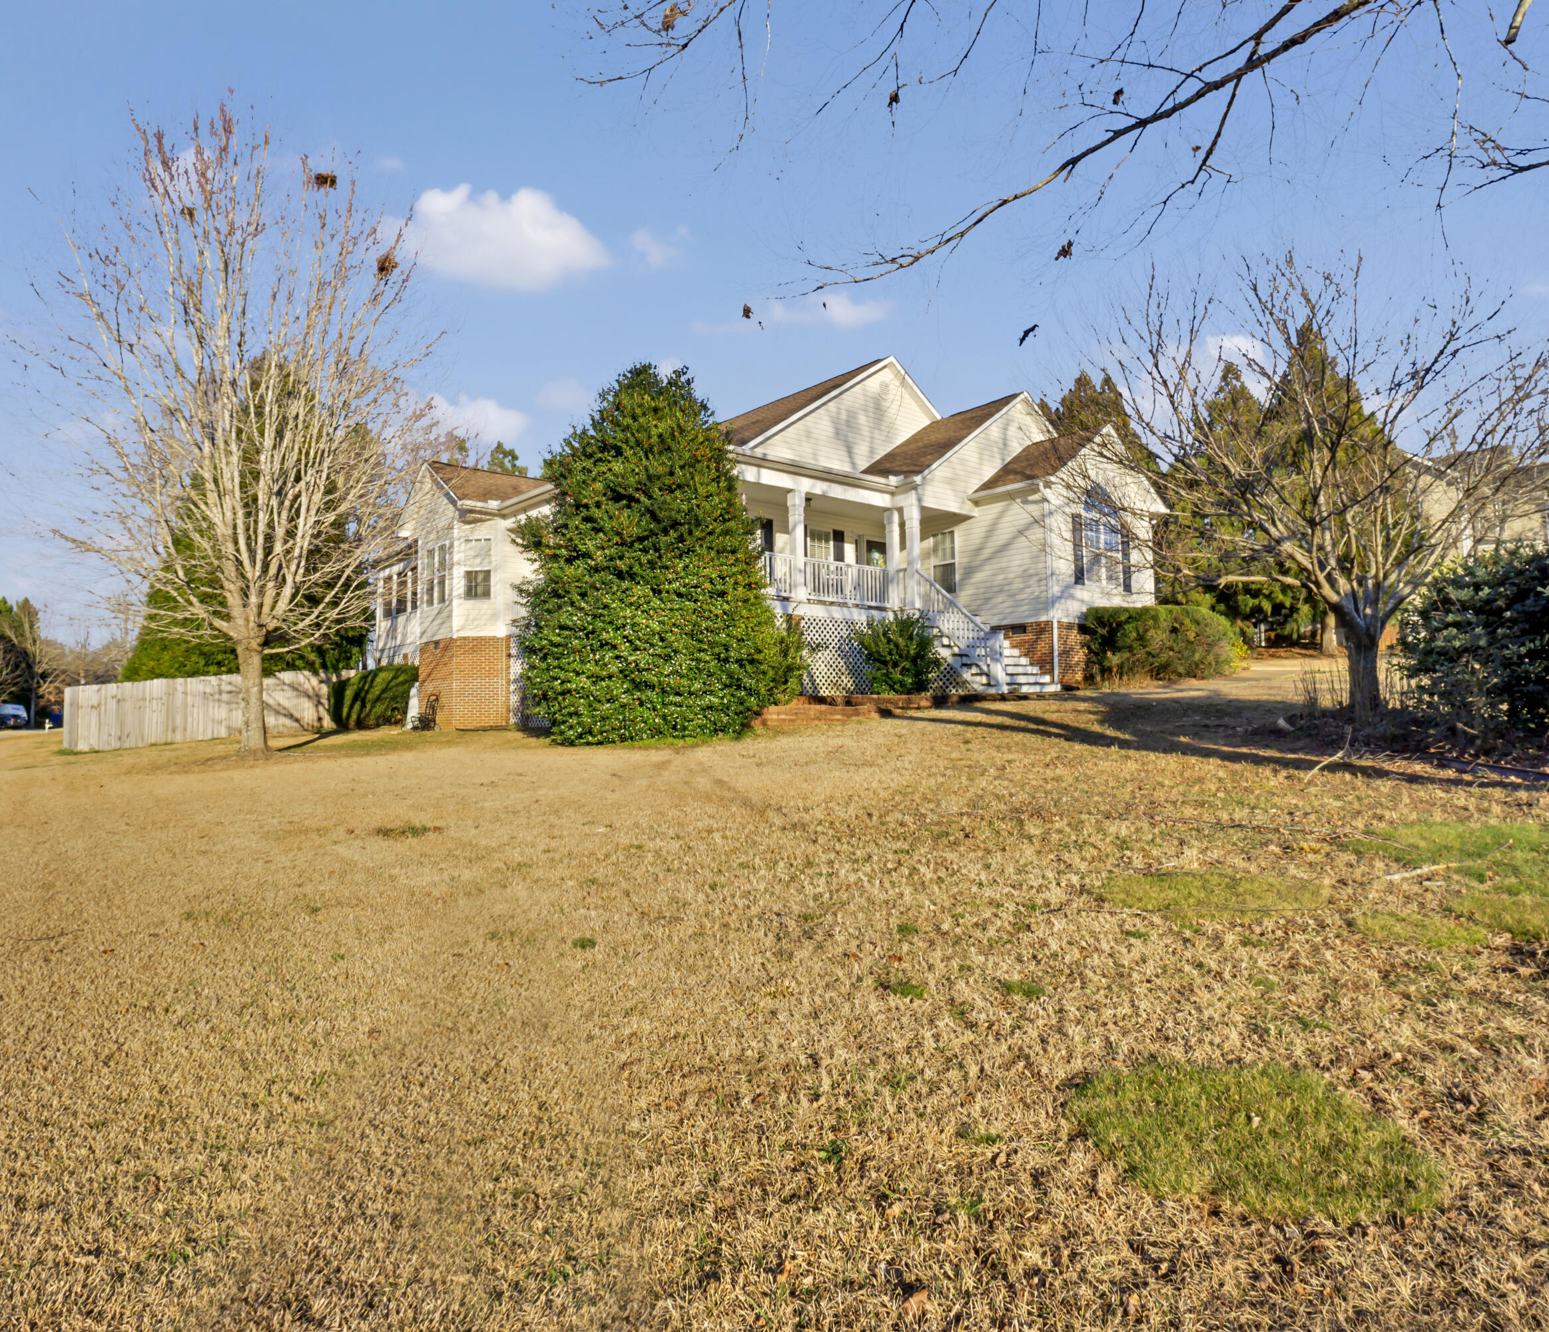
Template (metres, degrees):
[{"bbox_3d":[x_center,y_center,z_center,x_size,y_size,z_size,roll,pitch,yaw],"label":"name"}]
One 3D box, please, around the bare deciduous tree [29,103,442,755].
[{"bbox_3d":[-11.468,-4.970,19.029,7.800,13.717,7.800,0,-2,-31],"label":"bare deciduous tree"}]

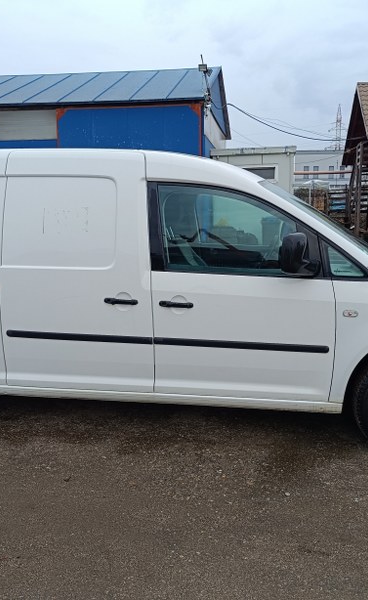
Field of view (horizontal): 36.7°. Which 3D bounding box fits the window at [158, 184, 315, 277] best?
[{"bbox_3d":[0.283,-0.415,3.168,0.920,0.520,0.060,1,-4,9],"label":"window"}]

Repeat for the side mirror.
[{"bbox_3d":[0.616,-0.244,2.981,0.190,0.235,0.200,1,10,9],"label":"side mirror"}]

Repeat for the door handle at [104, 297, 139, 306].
[{"bbox_3d":[-0.367,0.018,3.236,0.205,0.042,0.055,1,10,9],"label":"door handle"}]

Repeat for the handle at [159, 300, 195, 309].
[{"bbox_3d":[-0.044,0.030,3.188,0.205,0.042,0.055,1,10,9],"label":"handle"}]

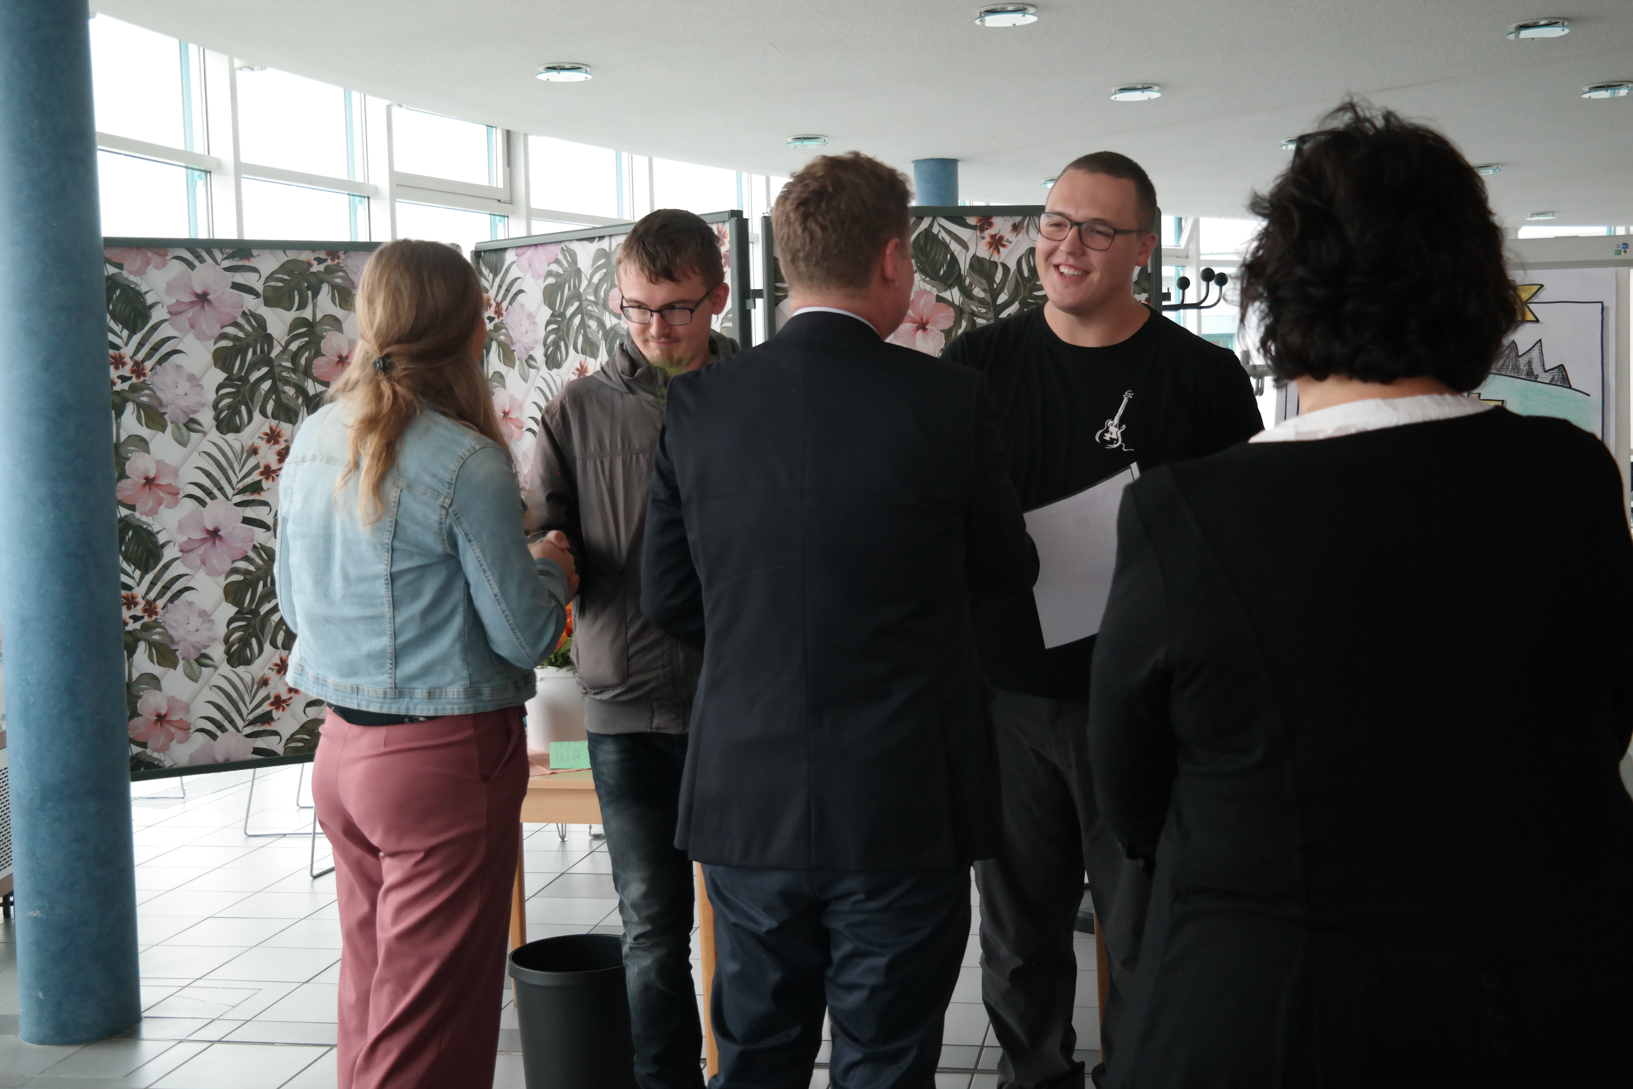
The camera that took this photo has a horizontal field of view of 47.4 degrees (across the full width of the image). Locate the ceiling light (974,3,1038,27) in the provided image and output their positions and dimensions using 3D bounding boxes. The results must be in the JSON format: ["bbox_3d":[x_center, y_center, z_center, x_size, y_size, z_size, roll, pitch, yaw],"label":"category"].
[{"bbox_3d":[0.749,-2.081,7.321,0.247,0.045,0.247,-1,4,11],"label":"ceiling light"}]

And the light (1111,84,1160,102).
[{"bbox_3d":[1.574,-2.220,9.142,0.247,0.045,0.247,-1,4,11],"label":"light"}]

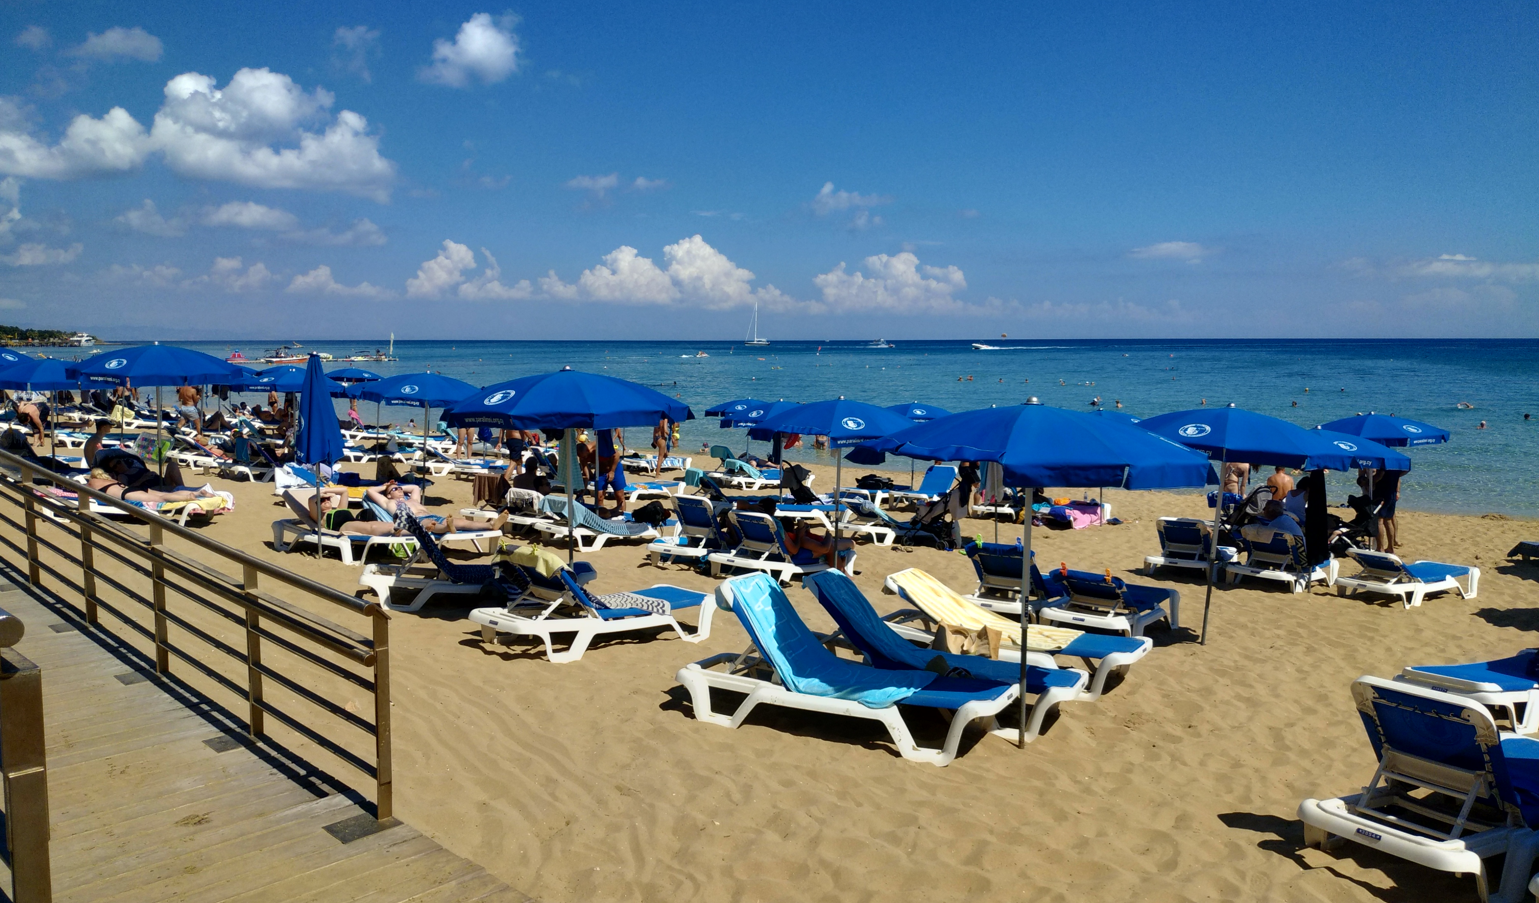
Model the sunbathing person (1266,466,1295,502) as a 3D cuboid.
[{"bbox_3d":[9.327,0.980,19.585,0.480,1.650,0.300,3,7,27],"label":"sunbathing person"}]

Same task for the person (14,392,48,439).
[{"bbox_3d":[-16.225,-0.609,23.564,0.750,1.050,0.600,-5,8,-41],"label":"person"}]

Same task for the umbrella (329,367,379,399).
[{"bbox_3d":[-13.625,-1.771,35.101,2.050,1.950,2.050,0,6,0],"label":"umbrella"}]

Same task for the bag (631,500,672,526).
[{"bbox_3d":[-1.549,0.802,13.958,0.500,0.320,0.320,0,6,0],"label":"bag"}]

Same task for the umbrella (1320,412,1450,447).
[{"bbox_3d":[8.093,0.570,14.437,2.100,2.200,2.100,0,6,0],"label":"umbrella"}]

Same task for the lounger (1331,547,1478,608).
[{"bbox_3d":[6.846,1.282,11.376,1.920,0.560,0.710,-1,5,-36],"label":"lounger"}]

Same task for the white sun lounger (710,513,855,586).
[{"bbox_3d":[0.254,1.050,12.354,0.730,0.800,1.900,5,4,37],"label":"white sun lounger"}]

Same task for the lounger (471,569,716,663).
[{"bbox_3d":[-1.391,1.180,8.739,0.730,0.750,1.900,5,4,43],"label":"lounger"}]

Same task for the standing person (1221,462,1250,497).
[{"bbox_3d":[8.886,0.725,20.377,0.600,1.480,0.450,1,6,13],"label":"standing person"}]

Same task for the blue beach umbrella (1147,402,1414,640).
[{"bbox_3d":[4.079,0.667,9.671,2.100,2.200,2.100,3,6,0],"label":"blue beach umbrella"}]

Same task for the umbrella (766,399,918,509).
[{"bbox_3d":[0.811,0.444,12.011,2.100,2.120,2.100,0,6,0],"label":"umbrella"}]

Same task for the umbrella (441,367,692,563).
[{"bbox_3d":[-1.689,0.249,9.050,2.050,1.930,2.050,0,6,0],"label":"umbrella"}]

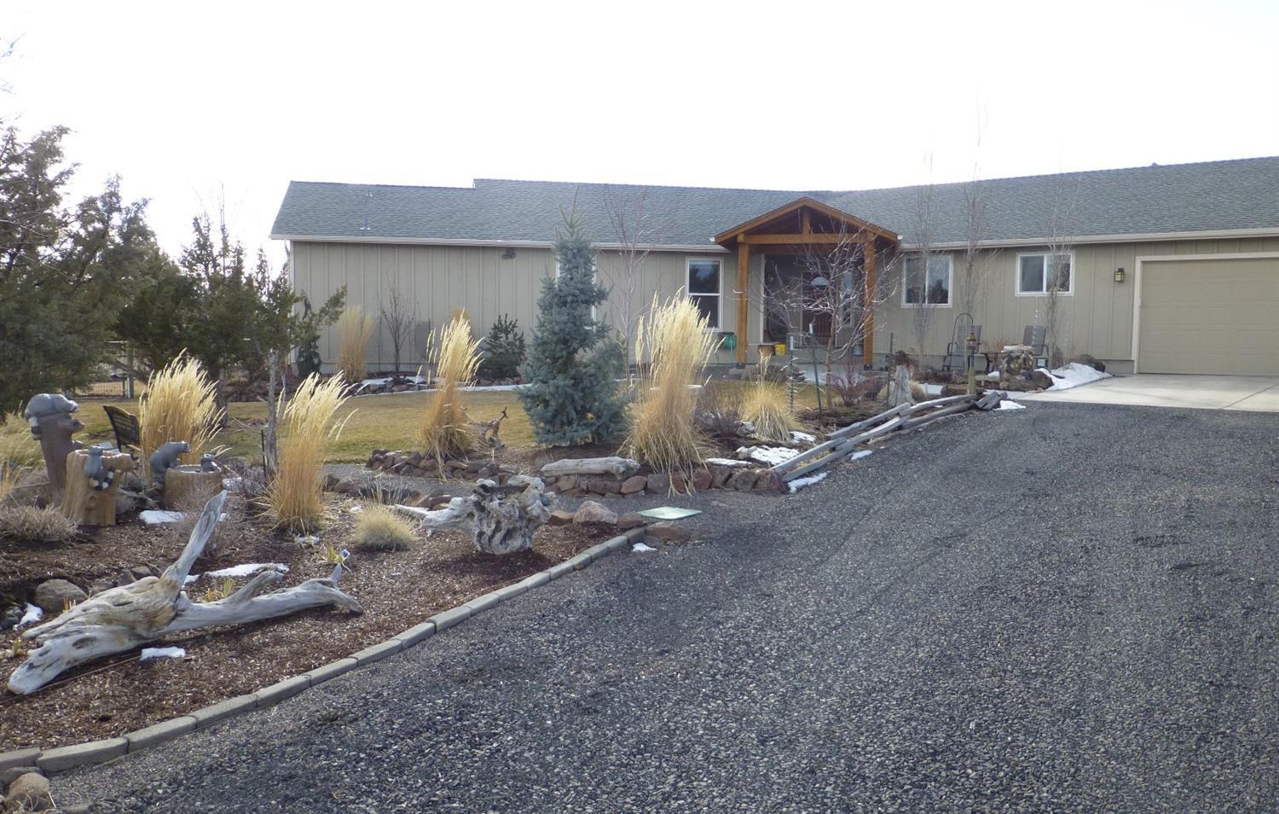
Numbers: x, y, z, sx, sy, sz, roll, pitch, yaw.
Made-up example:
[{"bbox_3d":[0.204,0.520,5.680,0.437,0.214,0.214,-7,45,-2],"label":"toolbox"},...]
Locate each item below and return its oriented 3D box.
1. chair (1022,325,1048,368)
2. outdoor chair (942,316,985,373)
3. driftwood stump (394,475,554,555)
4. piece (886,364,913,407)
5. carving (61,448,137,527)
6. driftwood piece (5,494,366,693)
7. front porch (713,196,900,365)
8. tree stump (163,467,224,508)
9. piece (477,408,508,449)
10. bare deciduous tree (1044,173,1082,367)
[{"bbox_3d":[8.848,-1.311,22.358,0.620,1.040,0.700,2,4,24],"label":"chair"},{"bbox_3d":[7.455,-1.417,23.000,0.720,1.200,0.800,4,6,33],"label":"outdoor chair"},{"bbox_3d":[-1.055,0.689,6.362,0.960,0.490,0.460,0,4,-3],"label":"driftwood stump"},{"bbox_3d":[4.541,-0.375,17.400,0.450,0.760,0.420,2,5,18],"label":"piece"},{"bbox_3d":[-4.280,0.631,7.874,0.520,0.600,0.460,-2,5,-29],"label":"carving"},{"bbox_3d":[-2.285,0.878,5.152,0.560,0.680,1.720,5,7,44],"label":"driftwood piece"},{"bbox_3d":[4.116,-2.963,24.161,4.200,3.900,3.000,2,5,12],"label":"front porch"},{"bbox_3d":[-3.848,0.697,8.583,0.480,0.370,0.460,-2,5,-24],"label":"tree stump"},{"bbox_3d":[-1.356,0.204,9.236,0.290,0.400,0.200,0,4,-8],"label":"piece"},{"bbox_3d":[9.375,-3.026,22.200,0.750,4.200,0.750,4,6,37],"label":"bare deciduous tree"}]

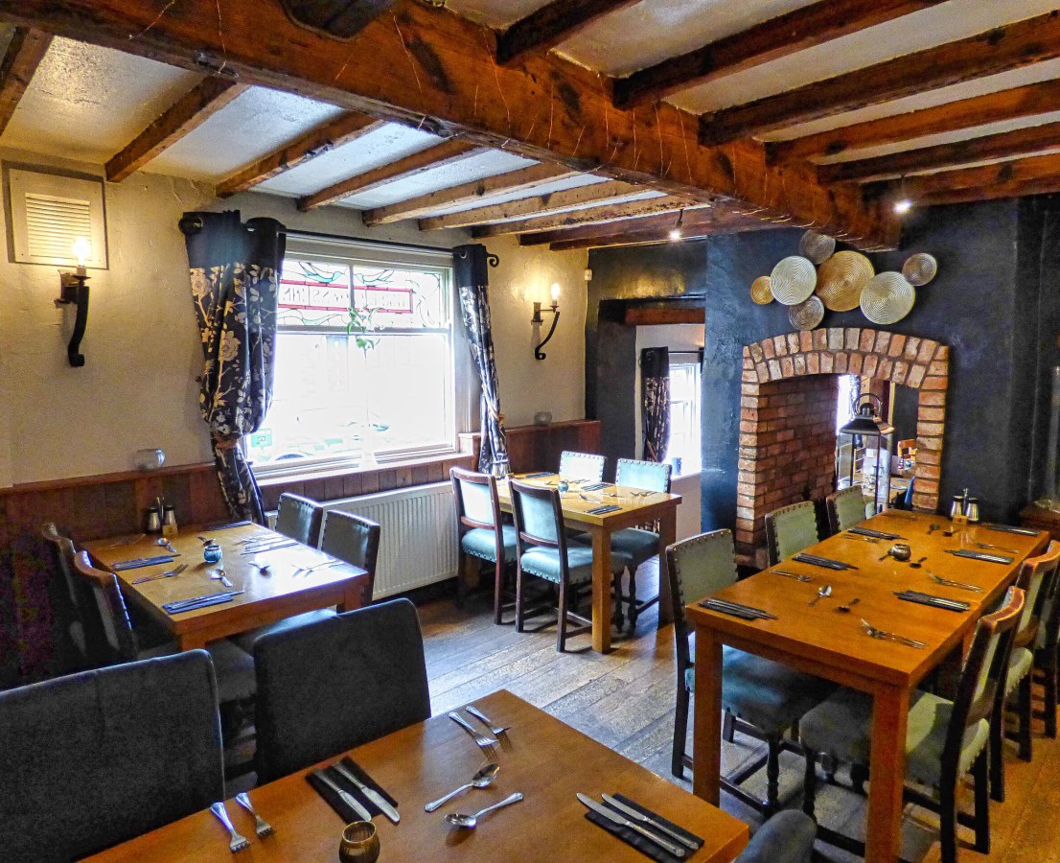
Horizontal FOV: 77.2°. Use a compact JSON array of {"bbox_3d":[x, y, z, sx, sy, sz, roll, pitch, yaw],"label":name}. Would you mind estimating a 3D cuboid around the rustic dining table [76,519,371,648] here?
[{"bbox_3d":[-1.324,0.913,2.865,1.200,0.750,0.710,6,9,45],"label":"rustic dining table"}]

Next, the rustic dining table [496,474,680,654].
[{"bbox_3d":[0.221,0.751,4.223,0.730,0.750,1.250,-6,9,-43],"label":"rustic dining table"}]

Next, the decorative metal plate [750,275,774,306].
[{"bbox_3d":[1.405,-0.850,4.006,0.173,0.173,0.025,5,8,39],"label":"decorative metal plate"}]

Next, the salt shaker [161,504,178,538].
[{"bbox_3d":[-1.786,0.434,3.293,0.062,0.123,0.062,-7,10,-43],"label":"salt shaker"}]

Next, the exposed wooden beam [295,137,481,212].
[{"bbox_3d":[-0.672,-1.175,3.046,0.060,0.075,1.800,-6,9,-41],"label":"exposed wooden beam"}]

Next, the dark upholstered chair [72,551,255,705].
[{"bbox_3d":[-1.329,0.898,2.494,0.530,0.920,0.440,-7,10,-44],"label":"dark upholstered chair"}]

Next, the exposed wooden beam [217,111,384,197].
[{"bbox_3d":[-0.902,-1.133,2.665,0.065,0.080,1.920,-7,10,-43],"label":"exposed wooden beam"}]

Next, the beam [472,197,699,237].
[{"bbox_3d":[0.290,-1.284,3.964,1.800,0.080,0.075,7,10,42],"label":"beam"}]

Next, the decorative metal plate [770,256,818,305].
[{"bbox_3d":[1.566,-0.896,3.951,0.025,0.292,0.292,-7,10,-43],"label":"decorative metal plate"}]

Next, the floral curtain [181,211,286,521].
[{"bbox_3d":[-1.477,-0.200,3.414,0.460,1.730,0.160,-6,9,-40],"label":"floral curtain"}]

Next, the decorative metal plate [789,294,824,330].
[{"bbox_3d":[1.595,-0.688,3.858,0.200,0.200,0.025,5,8,39],"label":"decorative metal plate"}]

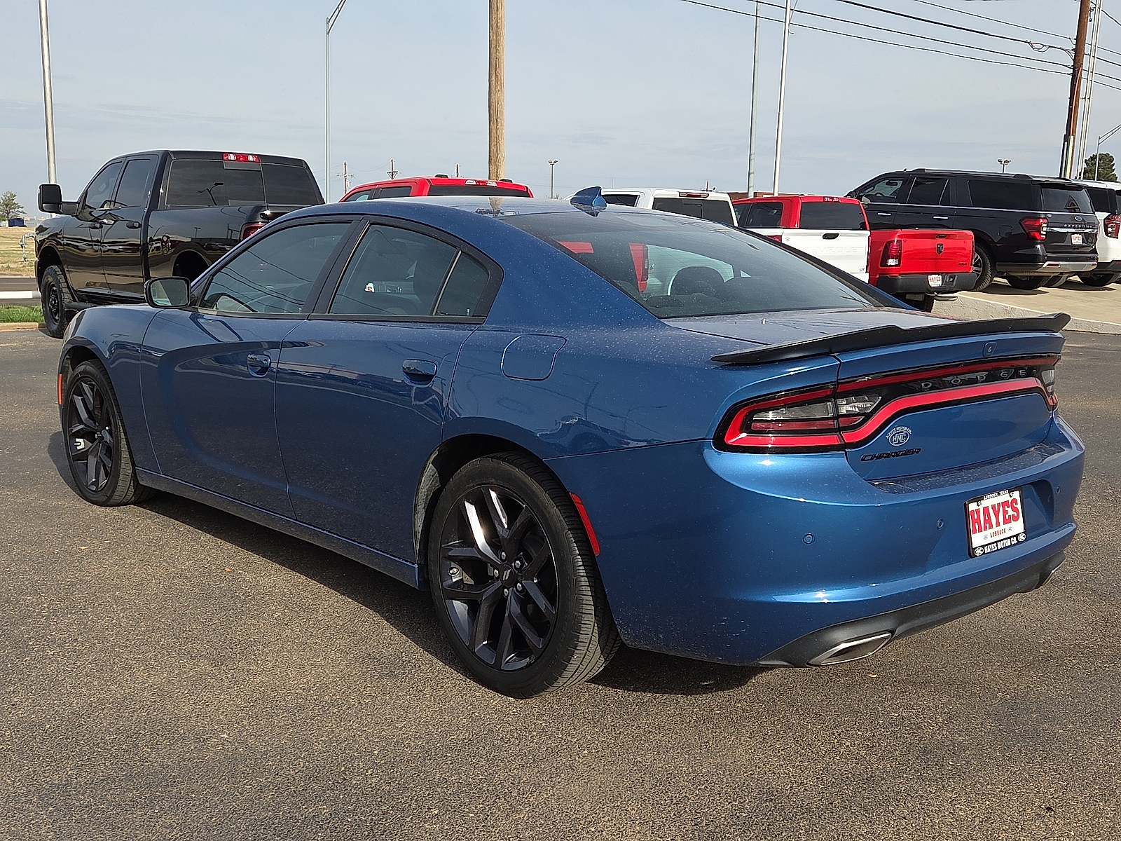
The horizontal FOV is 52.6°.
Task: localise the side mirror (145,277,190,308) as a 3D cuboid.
[{"bbox_3d":[-1.569,-0.514,4.501,0.195,0.135,0.130,-8,13,-42],"label":"side mirror"}]

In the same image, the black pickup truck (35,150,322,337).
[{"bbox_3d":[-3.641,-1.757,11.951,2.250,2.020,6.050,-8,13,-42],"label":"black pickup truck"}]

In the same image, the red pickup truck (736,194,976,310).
[{"bbox_3d":[3.687,-2.657,18.331,2.120,1.960,5.800,-6,12,-36],"label":"red pickup truck"}]

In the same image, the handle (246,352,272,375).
[{"bbox_3d":[-1.112,-0.207,4.175,0.052,0.082,0.175,-8,13,-42],"label":"handle"}]

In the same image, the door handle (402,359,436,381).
[{"bbox_3d":[-0.418,-0.155,3.448,0.048,0.058,0.165,-7,12,-43],"label":"door handle"}]

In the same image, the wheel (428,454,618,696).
[{"bbox_3d":[-0.098,0.438,3.333,0.250,0.730,0.730,-7,12,-43],"label":"wheel"}]

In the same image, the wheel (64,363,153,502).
[{"bbox_3d":[-2.181,0.052,5.523,0.245,0.725,0.725,-8,13,-42],"label":"wheel"}]

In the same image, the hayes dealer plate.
[{"bbox_3d":[1.194,0.277,3.107,0.310,0.160,0.020,-7,3,-43],"label":"hayes dealer plate"}]

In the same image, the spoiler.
[{"bbox_3d":[1.053,-0.245,3.195,1.520,0.115,0.360,-7,12,-43],"label":"spoiler"}]

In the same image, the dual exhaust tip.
[{"bbox_3d":[0.711,0.571,2.831,0.245,0.075,0.120,-7,12,-43],"label":"dual exhaust tip"}]

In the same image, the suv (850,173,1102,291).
[{"bbox_3d":[6.694,-3.396,20.018,2.060,1.950,5.350,-5,13,-36],"label":"suv"}]

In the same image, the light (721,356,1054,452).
[{"bbox_3d":[1.084,-0.073,3.154,1.660,0.215,0.260,-8,13,-42],"label":"light"}]

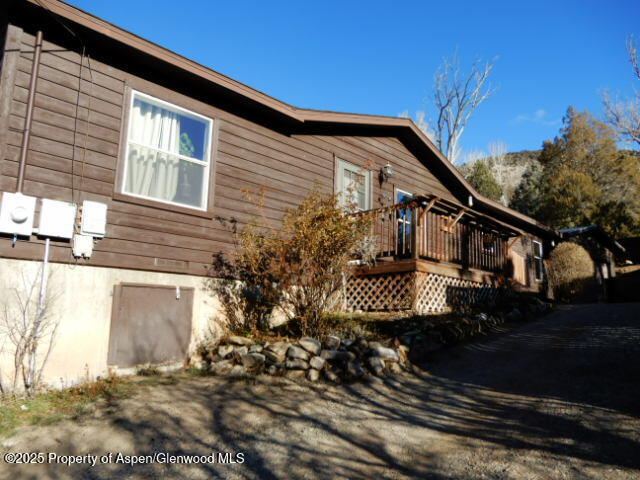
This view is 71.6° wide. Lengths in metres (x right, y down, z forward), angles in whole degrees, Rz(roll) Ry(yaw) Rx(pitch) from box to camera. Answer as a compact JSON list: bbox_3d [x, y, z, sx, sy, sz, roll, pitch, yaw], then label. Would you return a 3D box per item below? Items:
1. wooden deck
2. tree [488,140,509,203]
[{"bbox_3d":[2.355,0.580,9.075,2.172,1.815,3.998,-7,-12,42],"label":"wooden deck"},{"bbox_3d":[16.137,-4.643,40.000,2.000,8.800,2.000,1,-9,0],"label":"tree"}]

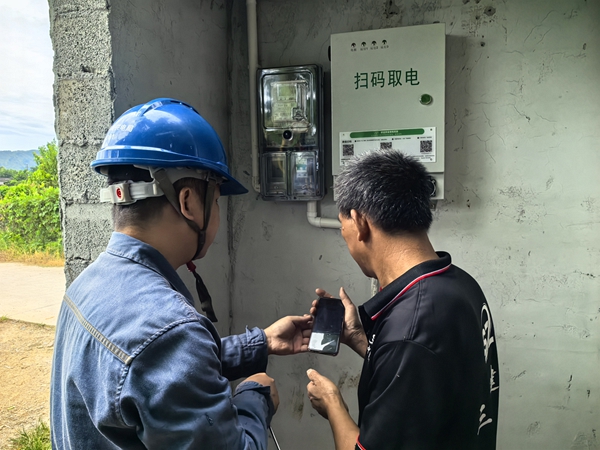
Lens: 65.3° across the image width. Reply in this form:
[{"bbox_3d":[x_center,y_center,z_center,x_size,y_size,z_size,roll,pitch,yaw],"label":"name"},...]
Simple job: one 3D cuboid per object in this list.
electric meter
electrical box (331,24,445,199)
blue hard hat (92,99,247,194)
[{"bbox_3d":[-0.017,-0.283,1.487,0.192,0.400,0.112,0,5,14],"label":"electric meter"},{"bbox_3d":[0.264,-0.314,1.397,0.313,0.477,0.147,0,5,14],"label":"electrical box"},{"bbox_3d":[-0.226,-0.148,0.850,0.287,0.155,0.225,9,-4,-44],"label":"blue hard hat"}]

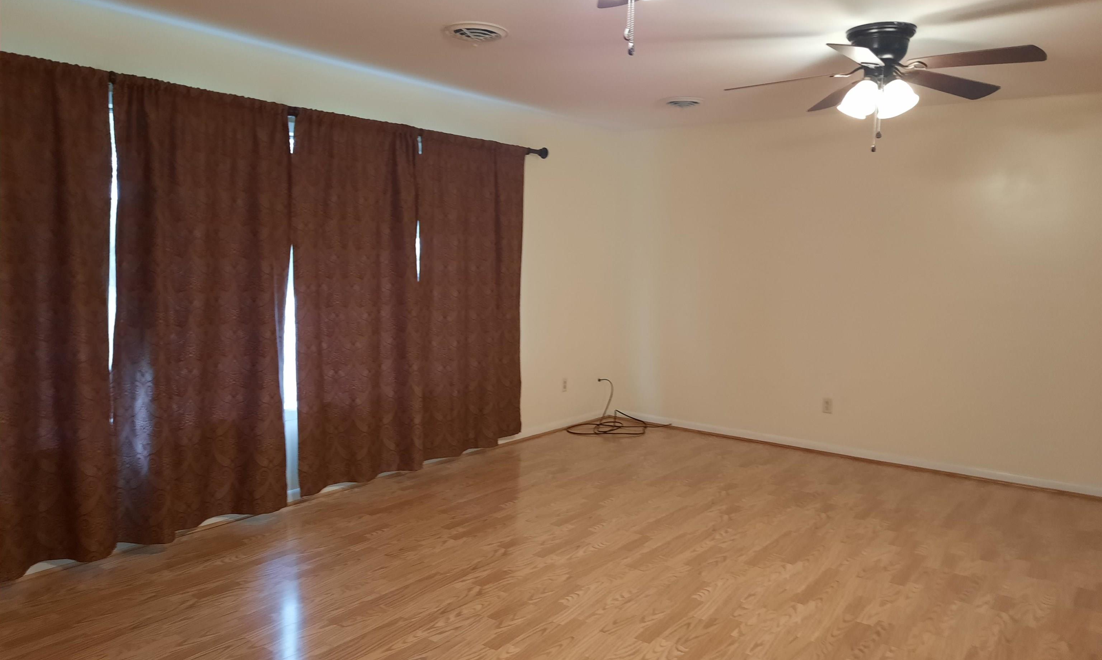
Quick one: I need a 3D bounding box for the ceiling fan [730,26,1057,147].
[{"bbox_3d":[1.441,-1.065,3.514,1.290,0.515,1.260,6,7,37],"label":"ceiling fan"}]

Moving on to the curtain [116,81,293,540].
[{"bbox_3d":[-1.638,-0.075,3.836,0.130,2.088,0.890,6,7,37],"label":"curtain"}]

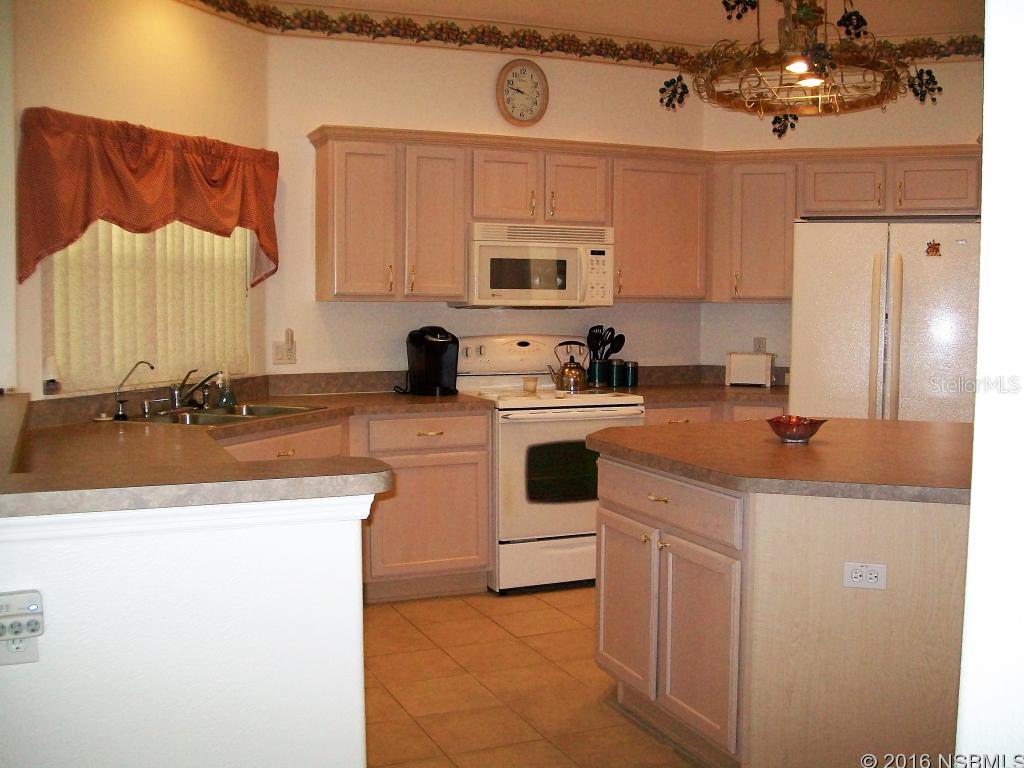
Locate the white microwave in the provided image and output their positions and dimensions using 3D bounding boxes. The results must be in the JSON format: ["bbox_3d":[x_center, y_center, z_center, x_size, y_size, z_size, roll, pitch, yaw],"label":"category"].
[{"bbox_3d":[0.090,-0.592,5.386,0.756,0.398,0.400,-2,5,-24],"label":"white microwave"}]

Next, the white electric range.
[{"bbox_3d":[0.167,0.362,5.332,0.772,1.203,0.665,-2,5,-24],"label":"white electric range"}]

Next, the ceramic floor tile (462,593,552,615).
[{"bbox_3d":[-0.011,0.992,4.811,0.330,0.010,0.325,-2,5,-24],"label":"ceramic floor tile"}]

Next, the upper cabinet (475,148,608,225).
[{"bbox_3d":[0.080,-0.970,5.396,0.775,0.360,0.320,-2,5,-24],"label":"upper cabinet"}]

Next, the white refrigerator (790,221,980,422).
[{"bbox_3d":[1.859,0.082,5.287,0.890,1.755,0.770,2,5,21],"label":"white refrigerator"}]

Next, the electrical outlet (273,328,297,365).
[{"bbox_3d":[-1.072,-0.176,5.037,0.113,0.169,0.035,-2,5,-24],"label":"electrical outlet"}]

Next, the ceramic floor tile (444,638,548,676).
[{"bbox_3d":[-0.059,1.047,4.091,0.330,0.010,0.325,-2,5,-24],"label":"ceramic floor tile"}]

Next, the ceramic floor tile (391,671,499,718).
[{"bbox_3d":[-0.236,1.078,3.667,0.330,0.010,0.325,-2,5,-24],"label":"ceramic floor tile"}]

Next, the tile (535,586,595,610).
[{"bbox_3d":[0.282,0.991,4.950,0.323,0.010,0.323,-2,4,-23],"label":"tile"}]

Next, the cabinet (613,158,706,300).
[{"bbox_3d":[0.729,-0.800,5.680,0.580,0.735,0.320,-2,4,-23],"label":"cabinet"}]

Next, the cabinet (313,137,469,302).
[{"bbox_3d":[-0.580,-0.768,5.125,0.689,0.747,0.320,-2,4,-23],"label":"cabinet"}]

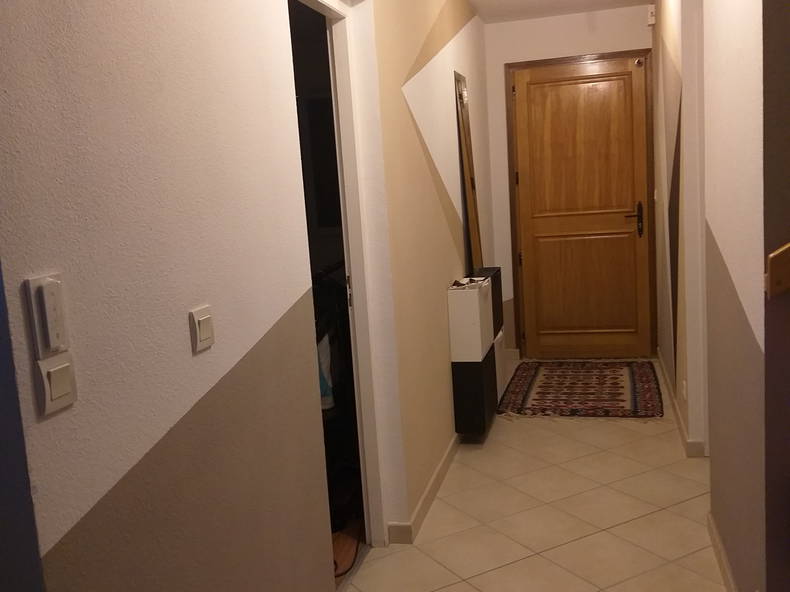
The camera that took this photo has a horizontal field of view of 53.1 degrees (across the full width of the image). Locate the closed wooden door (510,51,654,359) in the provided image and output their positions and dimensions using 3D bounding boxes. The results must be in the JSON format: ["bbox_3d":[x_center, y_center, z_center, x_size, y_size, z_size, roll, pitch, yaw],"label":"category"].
[{"bbox_3d":[1.402,-0.612,5.913,0.956,2.203,0.065,-2,9,15],"label":"closed wooden door"}]

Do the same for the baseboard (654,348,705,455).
[{"bbox_3d":[1.730,0.590,4.880,0.082,0.081,2.092,-2,9,15],"label":"baseboard"}]

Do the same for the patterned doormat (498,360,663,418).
[{"bbox_3d":[1.254,0.597,5.303,0.961,0.011,1.404,-2,9,15],"label":"patterned doormat"}]

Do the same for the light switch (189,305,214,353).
[{"bbox_3d":[-0.380,0.065,1.565,0.013,0.079,0.076,-2,9,15],"label":"light switch"}]

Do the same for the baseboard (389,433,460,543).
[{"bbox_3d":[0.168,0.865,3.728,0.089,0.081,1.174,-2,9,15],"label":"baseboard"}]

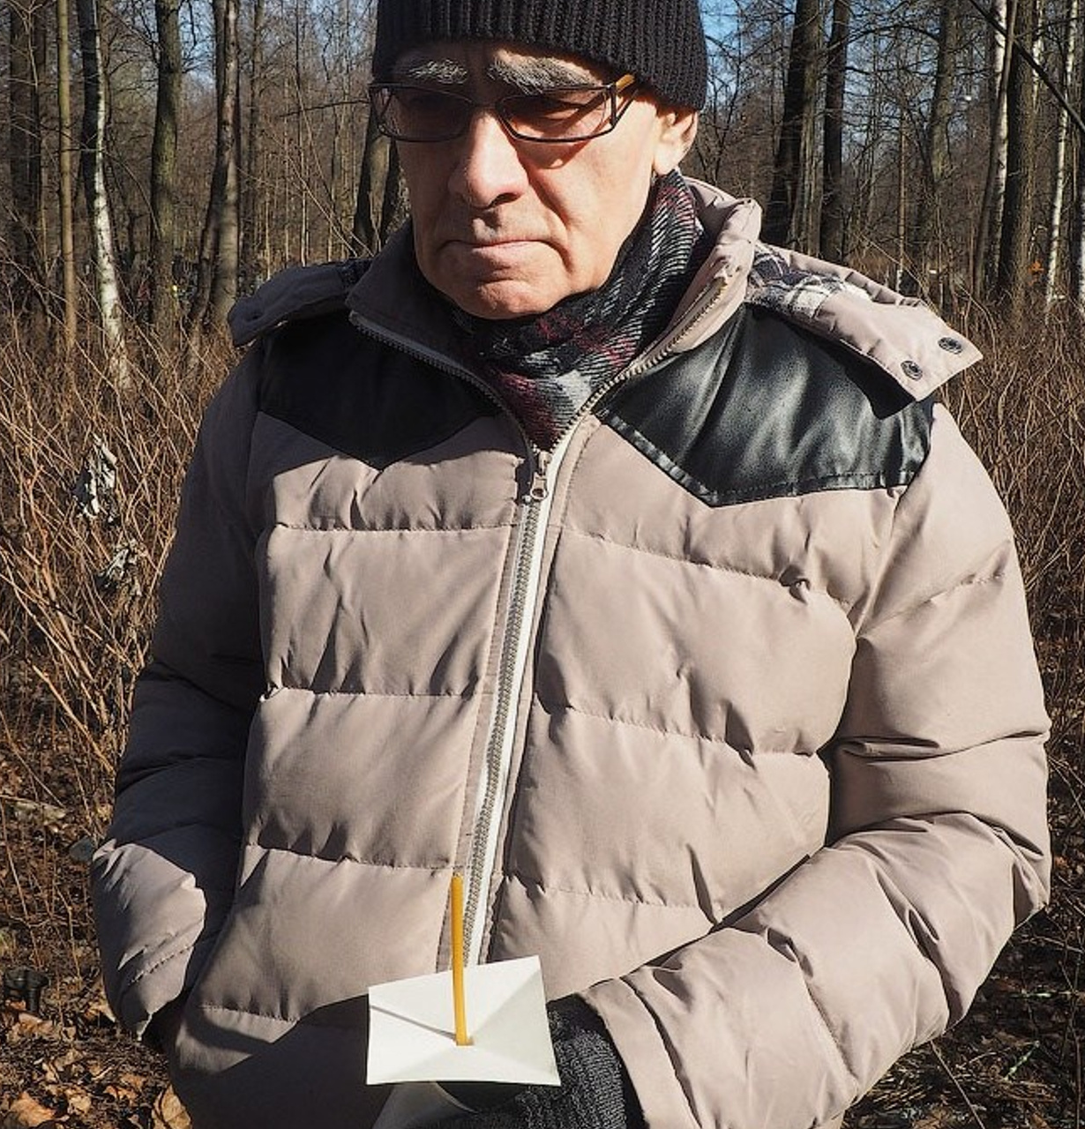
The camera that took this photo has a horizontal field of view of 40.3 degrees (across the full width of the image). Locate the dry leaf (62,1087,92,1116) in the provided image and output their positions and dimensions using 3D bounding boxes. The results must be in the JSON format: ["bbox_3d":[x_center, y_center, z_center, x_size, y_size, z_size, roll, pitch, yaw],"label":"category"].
[{"bbox_3d":[-0.865,0.996,2.745,0.060,0.020,0.065,-4,11,-19],"label":"dry leaf"}]

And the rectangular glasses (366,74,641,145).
[{"bbox_3d":[-0.001,-0.260,0.833,0.140,0.042,0.140,7,27,20],"label":"rectangular glasses"}]

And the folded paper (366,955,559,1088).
[{"bbox_3d":[-0.045,0.254,0.804,0.100,0.020,0.098,-4,20,-5],"label":"folded paper"}]

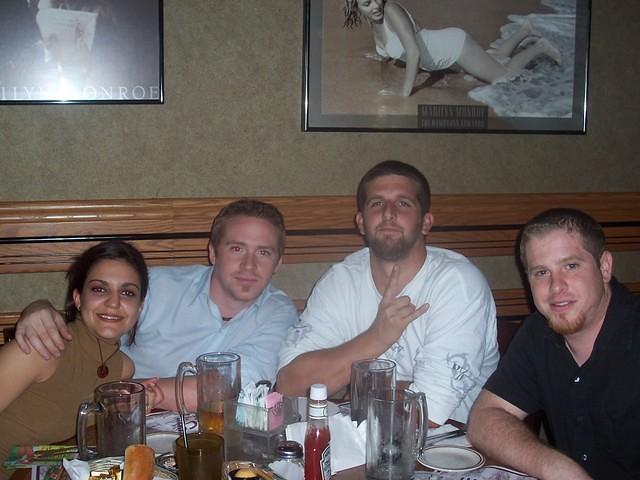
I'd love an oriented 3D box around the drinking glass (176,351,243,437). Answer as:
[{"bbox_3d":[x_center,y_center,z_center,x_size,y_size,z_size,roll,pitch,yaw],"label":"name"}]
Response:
[{"bbox_3d":[-0.239,0.333,1.832,0.139,0.160,0.094,1,7,0],"label":"drinking glass"}]

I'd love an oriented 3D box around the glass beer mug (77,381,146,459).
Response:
[{"bbox_3d":[-0.399,0.360,1.605,0.140,0.155,0.095,-3,7,-30],"label":"glass beer mug"}]

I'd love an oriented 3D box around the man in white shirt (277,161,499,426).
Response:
[{"bbox_3d":[0.166,0.485,1.988,0.560,1.330,0.780,0,7,-8],"label":"man in white shirt"}]

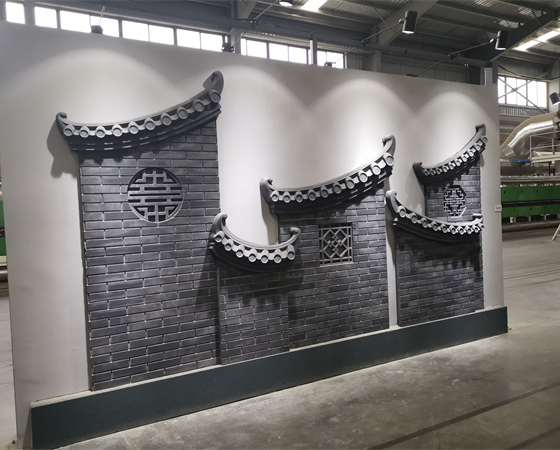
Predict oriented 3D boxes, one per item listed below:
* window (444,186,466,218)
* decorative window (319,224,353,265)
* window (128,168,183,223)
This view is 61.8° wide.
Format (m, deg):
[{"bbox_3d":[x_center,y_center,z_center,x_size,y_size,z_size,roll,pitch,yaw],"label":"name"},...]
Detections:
[{"bbox_3d":[1.909,-0.255,5.093,0.335,0.345,0.040,-3,2,-28],"label":"window"},{"bbox_3d":[0.527,0.176,4.365,0.370,0.370,0.040,-3,2,-28],"label":"decorative window"},{"bbox_3d":[-0.924,-0.221,3.502,0.400,0.400,0.040,-3,2,-28],"label":"window"}]

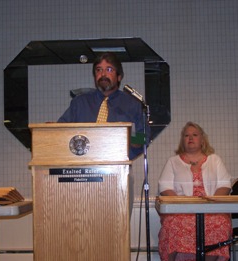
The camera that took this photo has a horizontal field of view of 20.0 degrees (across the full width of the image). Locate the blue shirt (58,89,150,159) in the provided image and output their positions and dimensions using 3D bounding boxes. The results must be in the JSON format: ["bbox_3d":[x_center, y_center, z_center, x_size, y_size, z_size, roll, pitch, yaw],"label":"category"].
[{"bbox_3d":[-0.090,0.005,4.200,0.580,0.540,0.350,-1,-3,7],"label":"blue shirt"}]

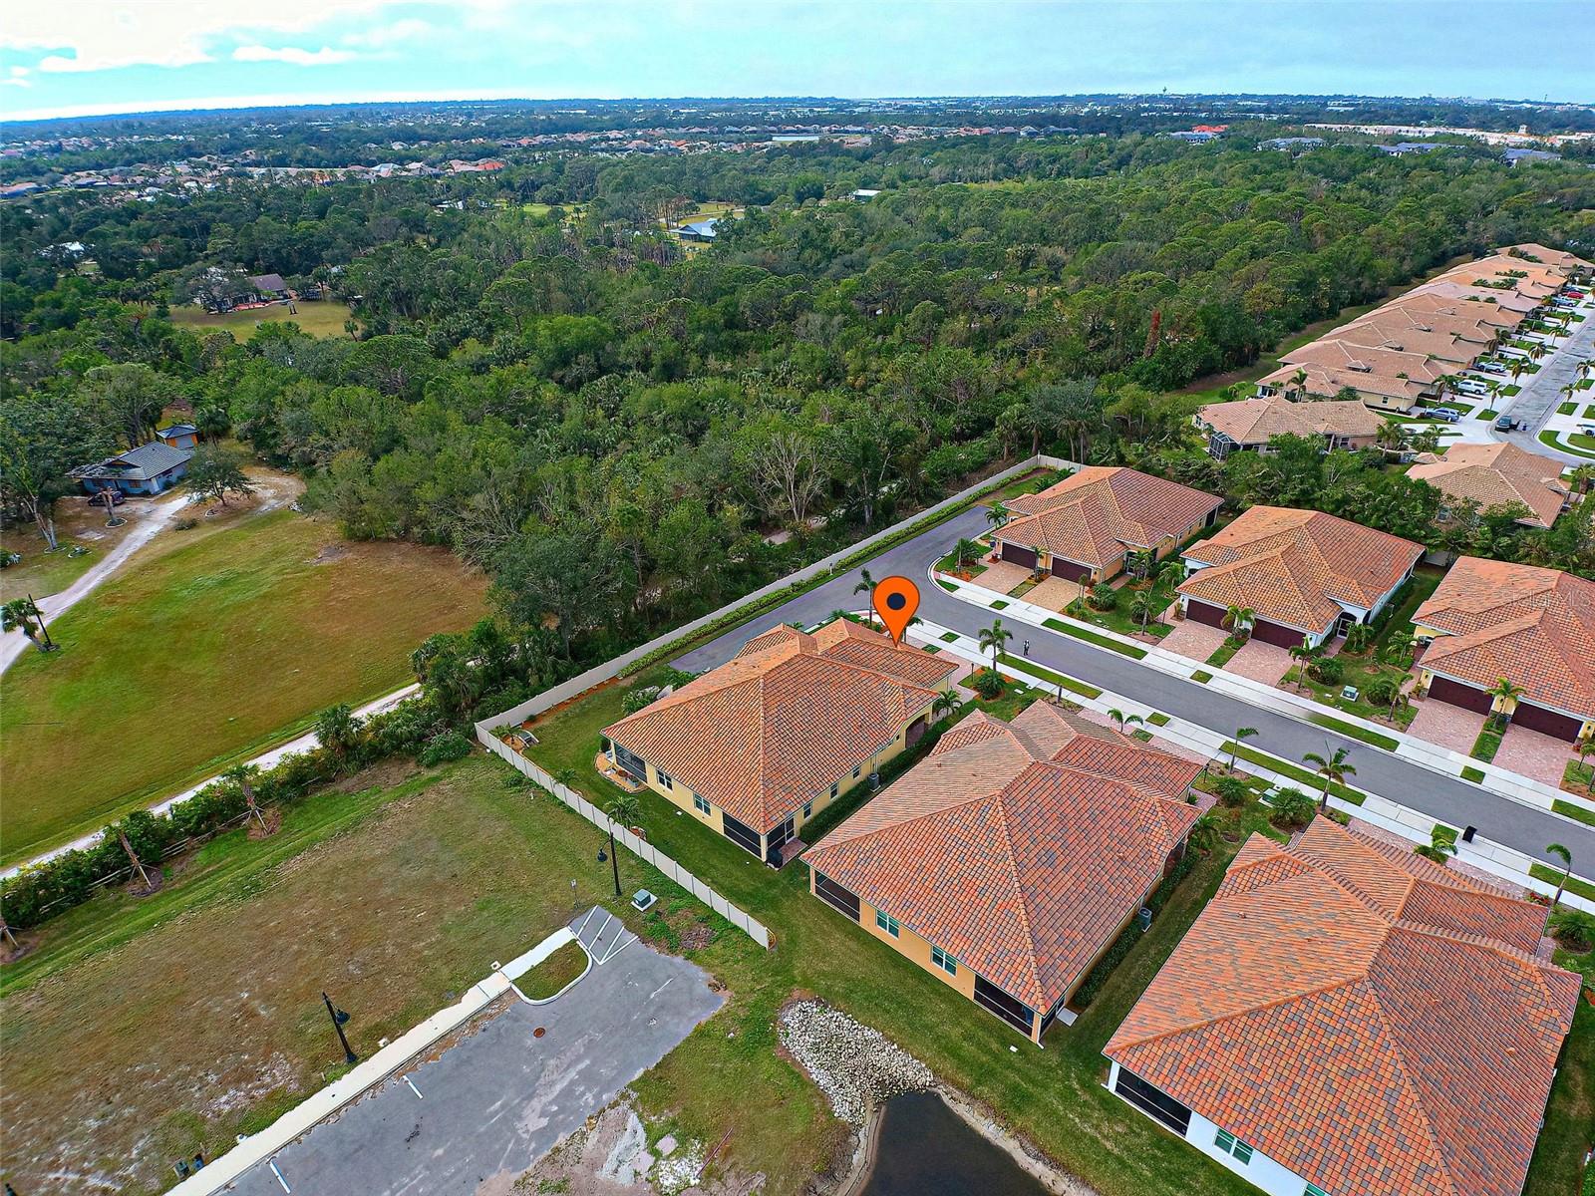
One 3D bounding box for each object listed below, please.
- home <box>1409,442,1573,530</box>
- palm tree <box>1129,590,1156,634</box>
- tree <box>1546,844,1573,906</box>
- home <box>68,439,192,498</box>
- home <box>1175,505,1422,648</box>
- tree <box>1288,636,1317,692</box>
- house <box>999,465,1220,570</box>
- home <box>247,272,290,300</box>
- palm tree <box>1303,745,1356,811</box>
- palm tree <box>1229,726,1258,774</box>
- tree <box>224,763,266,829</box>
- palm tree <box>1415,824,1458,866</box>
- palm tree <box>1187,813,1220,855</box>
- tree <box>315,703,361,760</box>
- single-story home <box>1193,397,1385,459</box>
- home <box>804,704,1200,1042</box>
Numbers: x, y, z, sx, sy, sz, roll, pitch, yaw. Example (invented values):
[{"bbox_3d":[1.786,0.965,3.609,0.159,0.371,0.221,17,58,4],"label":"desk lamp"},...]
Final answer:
[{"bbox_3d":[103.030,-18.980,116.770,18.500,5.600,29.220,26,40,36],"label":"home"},{"bbox_3d":[38.850,1.540,87.990,3.000,4.900,3.000,14,34,23],"label":"palm tree"},{"bbox_3d":[55.160,20.040,56.610,2.300,5.500,2.300,-20,36,-29],"label":"tree"},{"bbox_3d":[-97.503,-19.825,115.694,13.000,5.000,11.000,3,33,6],"label":"home"},{"bbox_3d":[55.161,-4.153,87.049,25.800,6.700,18.300,-28,42,-36],"label":"home"},{"bbox_3d":[46.601,6.077,72.018,2.700,5.700,2.700,-1,32,0],"label":"tree"},{"bbox_3d":[41.370,-12.400,108.830,20.700,7.000,29.500,23,39,34],"label":"house"},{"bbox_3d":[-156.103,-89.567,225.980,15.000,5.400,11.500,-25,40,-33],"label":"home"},{"bbox_3d":[40.550,13.760,59.279,4.000,6.500,4.000,-1,32,0],"label":"palm tree"},{"bbox_3d":[35.756,12.316,63.257,2.400,4.750,2.400,-1,32,0],"label":"palm tree"},{"bbox_3d":[-45.620,16.390,64.800,3.200,5.800,3.200,-28,40,-37],"label":"tree"},{"bbox_3d":[47.470,19.600,58.780,3.300,4.200,3.300,-24,38,-33],"label":"palm tree"},{"bbox_3d":[31.890,18.490,61.460,2.800,3.700,2.800,20,37,31],"label":"palm tree"},{"bbox_3d":[-38.343,11.364,65.130,3.800,5.600,3.800,-1,32,0],"label":"tree"},{"bbox_3d":[86.890,-32.690,141.040,29.200,7.000,18.300,-7,32,-10],"label":"single-story home"},{"bbox_3d":[17.300,16.540,61.950,20.200,6.900,29.500,24,39,35],"label":"home"}]

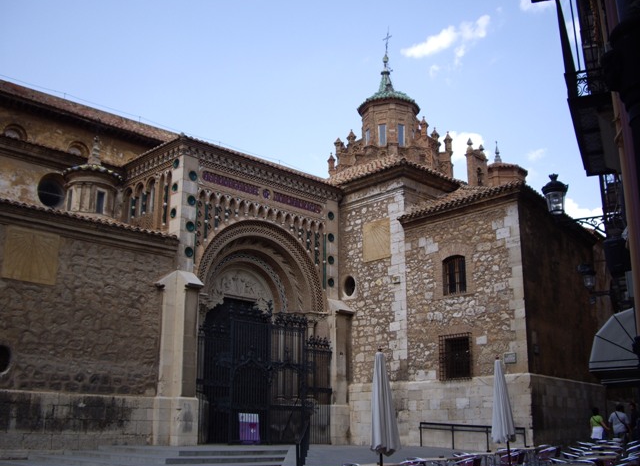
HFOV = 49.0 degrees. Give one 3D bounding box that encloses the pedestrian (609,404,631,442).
[{"bbox_3d":[9.305,6.170,21.563,0.560,1.750,0.340,-7,-17,25],"label":"pedestrian"}]

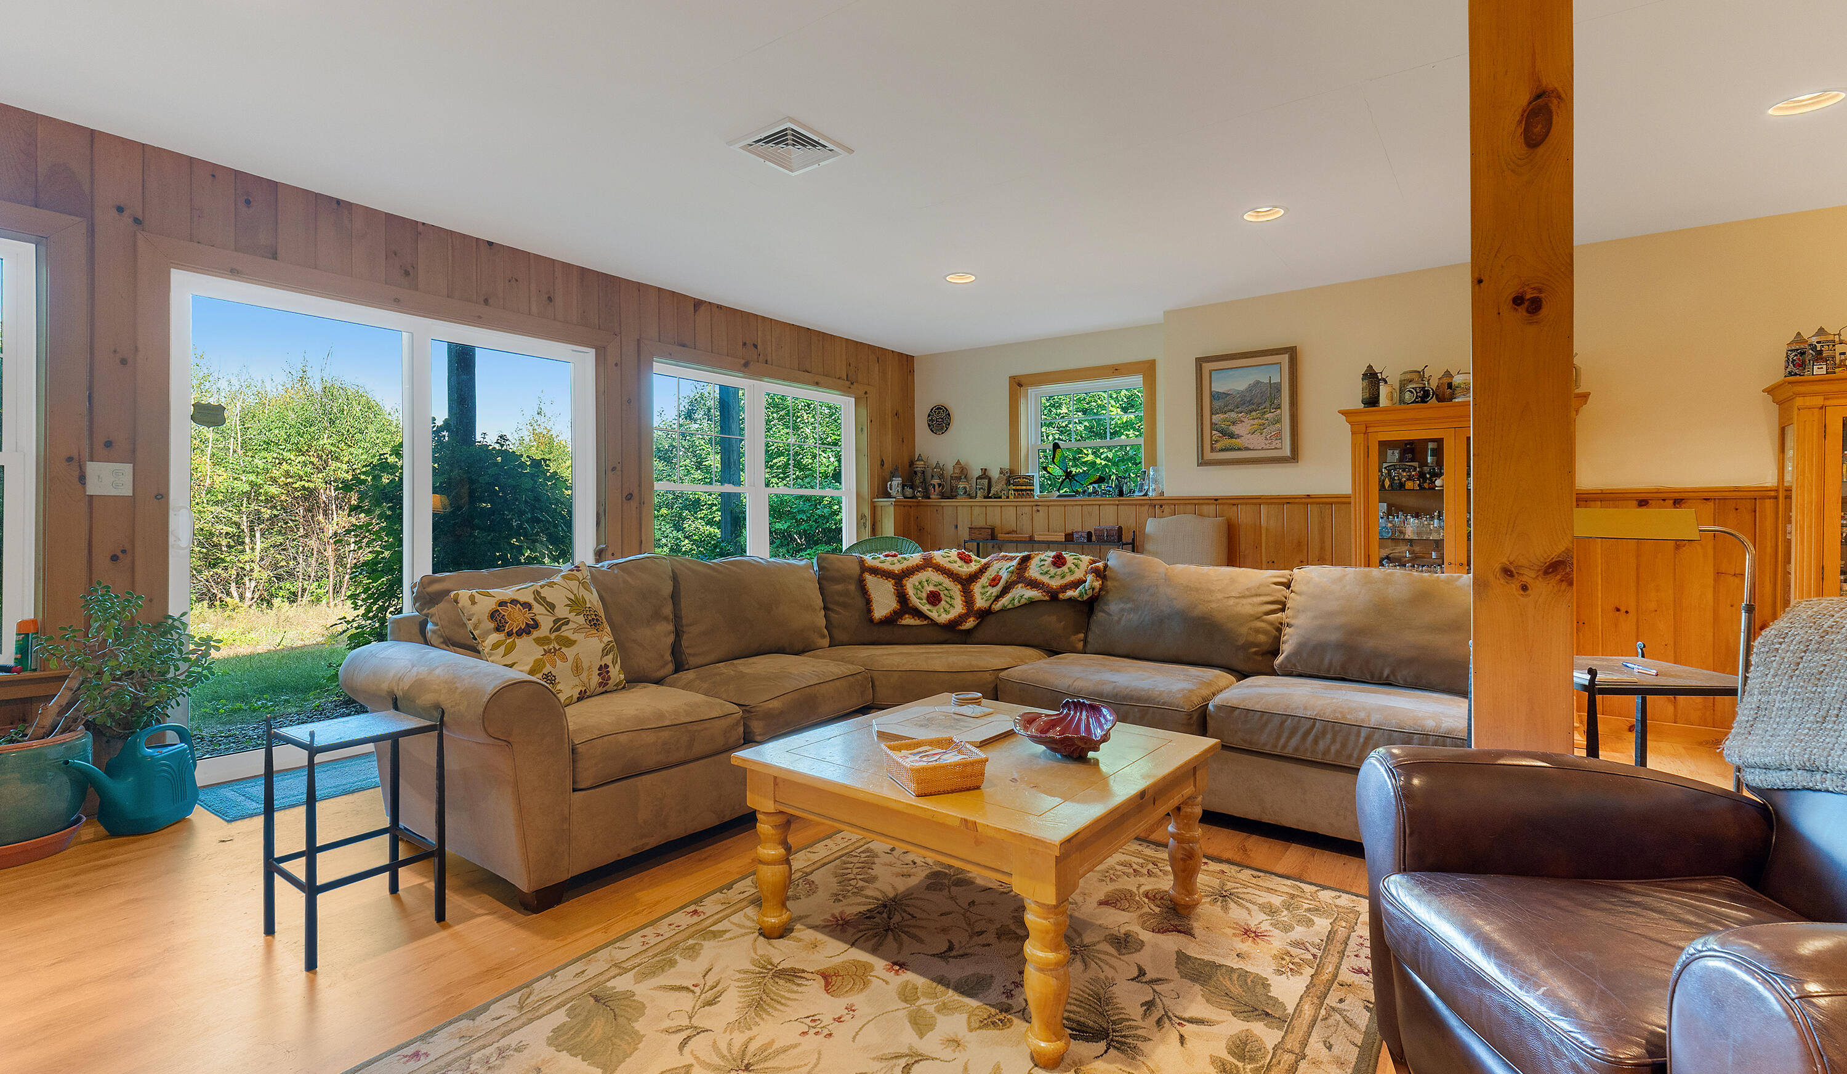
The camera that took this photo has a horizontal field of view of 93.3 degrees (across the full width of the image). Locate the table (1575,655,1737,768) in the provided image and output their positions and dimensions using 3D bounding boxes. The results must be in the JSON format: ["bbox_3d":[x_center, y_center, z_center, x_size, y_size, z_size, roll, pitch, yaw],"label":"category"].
[{"bbox_3d":[2.185,0.676,2.724,0.560,0.590,0.540,0,1,0],"label":"table"}]

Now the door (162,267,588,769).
[{"bbox_3d":[-2.374,-0.035,4.118,0.120,1.990,1.840,0,1,35],"label":"door"}]

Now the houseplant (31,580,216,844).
[{"bbox_3d":[-2.719,0.577,2.980,0.450,0.800,0.500,0,1,35],"label":"houseplant"}]

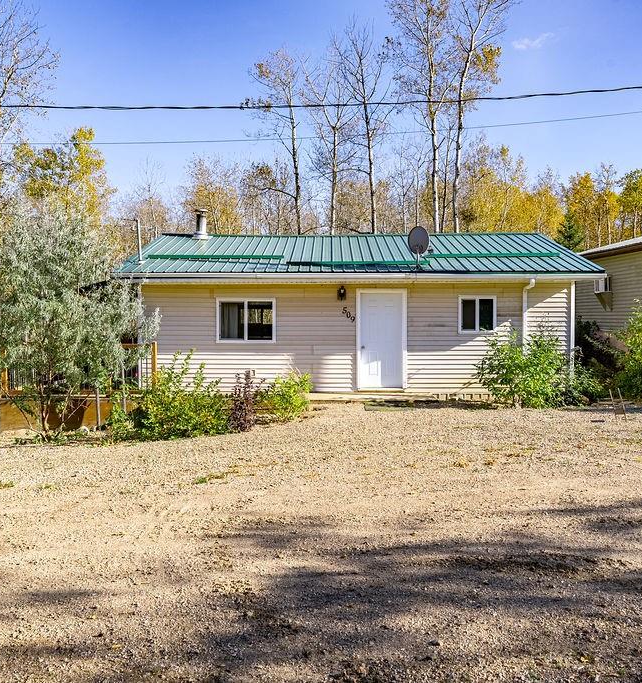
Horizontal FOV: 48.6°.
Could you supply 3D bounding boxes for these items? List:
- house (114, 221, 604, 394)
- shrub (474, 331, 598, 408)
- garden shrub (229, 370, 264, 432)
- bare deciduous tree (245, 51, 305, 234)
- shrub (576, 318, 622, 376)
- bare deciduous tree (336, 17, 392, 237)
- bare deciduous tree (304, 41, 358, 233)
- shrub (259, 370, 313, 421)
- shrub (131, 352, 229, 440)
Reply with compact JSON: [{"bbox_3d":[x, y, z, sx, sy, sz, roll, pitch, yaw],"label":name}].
[{"bbox_3d":[0.830,-0.880,19.100,10.100,4.150,8.700,0,0,0],"label":"house"},{"bbox_3d":[4.253,0.529,14.100,2.458,1.494,1.600,0,0,0],"label":"shrub"},{"bbox_3d":[-1.320,1.048,12.600,0.602,1.069,0.650,0,0,0],"label":"garden shrub"},{"bbox_3d":[-1.779,-5.027,27.800,2.189,12.853,2.189,0,0,0],"label":"bare deciduous tree"},{"bbox_3d":[6.500,0.300,17.000,1.300,1.700,1.250,0,0,0],"label":"shrub"},{"bbox_3d":[1.713,-5.658,28.000,2.283,14.117,2.283,0,0,0],"label":"bare deciduous tree"},{"bbox_3d":[0.377,-5.268,28.200,2.141,13.335,2.141,0,0,0],"label":"bare deciduous tree"},{"bbox_3d":[-0.640,1.002,13.200,1.002,0.927,0.950,0,0,0],"label":"shrub"},{"bbox_3d":[-2.469,0.930,12.500,1.722,1.474,1.500,0,0,0],"label":"shrub"}]

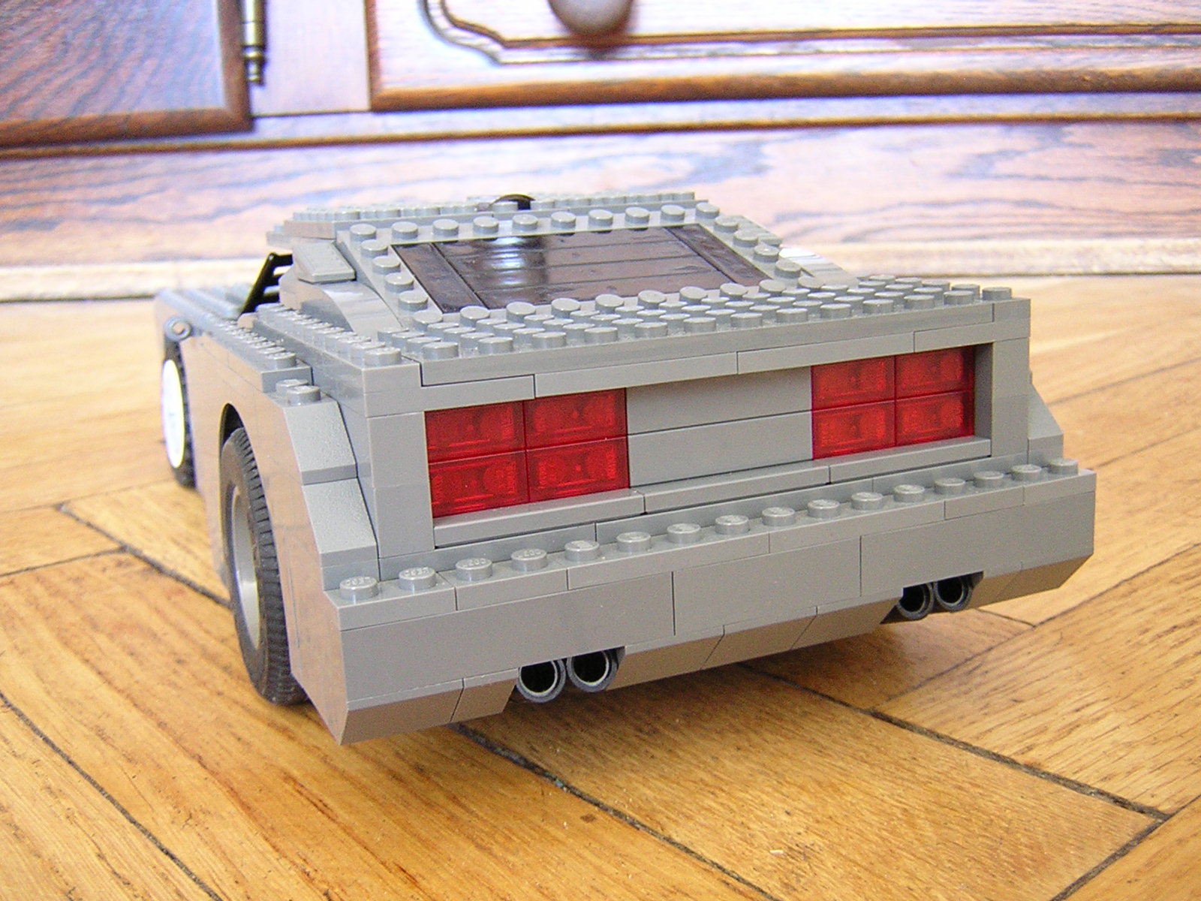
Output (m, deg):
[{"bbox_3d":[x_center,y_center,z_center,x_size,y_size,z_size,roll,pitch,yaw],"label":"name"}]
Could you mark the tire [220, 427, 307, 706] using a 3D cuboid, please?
[{"bbox_3d":[-0.054,0.020,0.231,0.024,0.050,0.050,-8,13,-23],"label":"tire"}]

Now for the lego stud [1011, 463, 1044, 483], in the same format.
[{"bbox_3d":[0.071,0.004,0.207,0.005,0.002,0.005,-8,13,-23],"label":"lego stud"}]

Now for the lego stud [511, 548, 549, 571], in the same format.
[{"bbox_3d":[-0.010,0.015,0.172,0.005,0.002,0.005,-3,12,1],"label":"lego stud"}]

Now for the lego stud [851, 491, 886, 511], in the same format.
[{"bbox_3d":[0.042,0.008,0.194,0.005,0.002,0.005,-3,12,1],"label":"lego stud"}]

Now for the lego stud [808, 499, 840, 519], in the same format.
[{"bbox_3d":[0.034,0.009,0.191,0.005,0.002,0.005,-3,12,1],"label":"lego stud"}]

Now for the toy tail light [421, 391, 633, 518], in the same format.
[{"bbox_3d":[-0.011,-0.001,0.180,0.032,0.016,0.005,-8,13,-23],"label":"toy tail light"}]

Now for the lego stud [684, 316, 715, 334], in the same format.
[{"bbox_3d":[0.015,-0.019,0.186,0.005,0.002,0.005,-3,12,1],"label":"lego stud"}]

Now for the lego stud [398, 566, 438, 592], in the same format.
[{"bbox_3d":[-0.024,0.017,0.166,0.005,0.002,0.005,-8,13,-23],"label":"lego stud"}]

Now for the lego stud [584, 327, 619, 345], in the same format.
[{"bbox_3d":[0.000,-0.017,0.180,0.005,0.002,0.005,-3,12,1],"label":"lego stud"}]

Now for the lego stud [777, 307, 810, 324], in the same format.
[{"bbox_3d":[0.030,-0.021,0.192,0.005,0.002,0.005,-3,12,1],"label":"lego stud"}]

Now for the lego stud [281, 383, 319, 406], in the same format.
[{"bbox_3d":[-0.042,-0.008,0.178,0.005,0.002,0.005,-8,13,-23],"label":"lego stud"}]

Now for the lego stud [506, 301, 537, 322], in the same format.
[{"bbox_3d":[-0.013,-0.023,0.207,0.005,0.002,0.005,5,30,-3],"label":"lego stud"}]

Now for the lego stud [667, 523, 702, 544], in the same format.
[{"bbox_3d":[0.012,0.012,0.181,0.005,0.002,0.005,-3,12,1],"label":"lego stud"}]

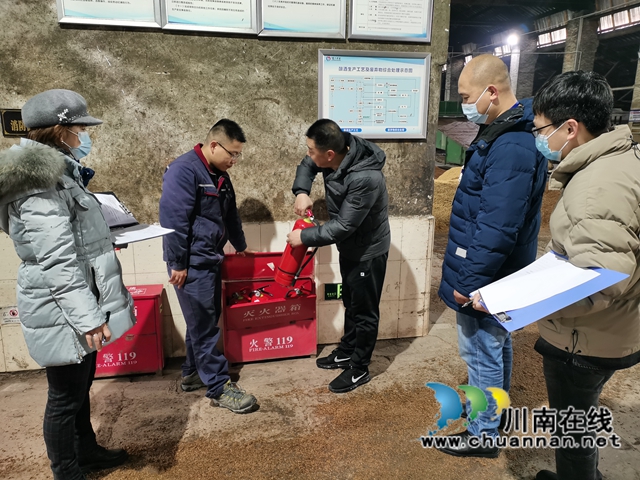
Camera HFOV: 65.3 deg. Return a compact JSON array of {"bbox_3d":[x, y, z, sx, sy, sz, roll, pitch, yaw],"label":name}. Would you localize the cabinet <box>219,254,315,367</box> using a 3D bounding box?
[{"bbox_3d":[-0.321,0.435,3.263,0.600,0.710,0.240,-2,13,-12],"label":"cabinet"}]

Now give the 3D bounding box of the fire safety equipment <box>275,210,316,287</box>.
[{"bbox_3d":[-0.142,0.050,2.970,0.170,0.475,0.145,17,12,5],"label":"fire safety equipment"}]

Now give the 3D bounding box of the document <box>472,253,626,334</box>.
[{"bbox_3d":[0.640,0.138,1.440,0.320,0.025,0.240,-26,15,-3],"label":"document"}]

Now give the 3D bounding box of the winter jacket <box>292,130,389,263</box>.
[{"bbox_3d":[0.117,-0.253,2.840,0.460,0.700,0.520,-11,15,-12],"label":"winter jacket"}]

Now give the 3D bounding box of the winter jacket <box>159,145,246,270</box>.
[{"bbox_3d":[-0.613,-0.178,2.650,0.340,0.650,0.480,8,15,29],"label":"winter jacket"}]

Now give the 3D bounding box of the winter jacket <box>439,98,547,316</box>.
[{"bbox_3d":[0.737,-0.163,2.170,0.400,0.890,0.500,3,13,11],"label":"winter jacket"}]

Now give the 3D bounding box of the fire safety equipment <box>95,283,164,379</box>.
[{"bbox_3d":[-1.286,0.571,3.066,0.600,0.525,0.215,-2,13,-12],"label":"fire safety equipment"}]

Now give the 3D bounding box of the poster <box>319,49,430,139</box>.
[{"bbox_3d":[0.359,-0.924,3.205,0.745,0.540,0.030,-2,13,-12],"label":"poster"}]

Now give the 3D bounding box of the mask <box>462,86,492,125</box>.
[{"bbox_3d":[0.650,-0.547,2.060,0.120,0.130,0.150,-11,10,14],"label":"mask"}]

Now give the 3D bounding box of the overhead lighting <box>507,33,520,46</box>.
[{"bbox_3d":[6.783,-7.029,17.500,0.450,0.420,0.300,8,15,30],"label":"overhead lighting"}]

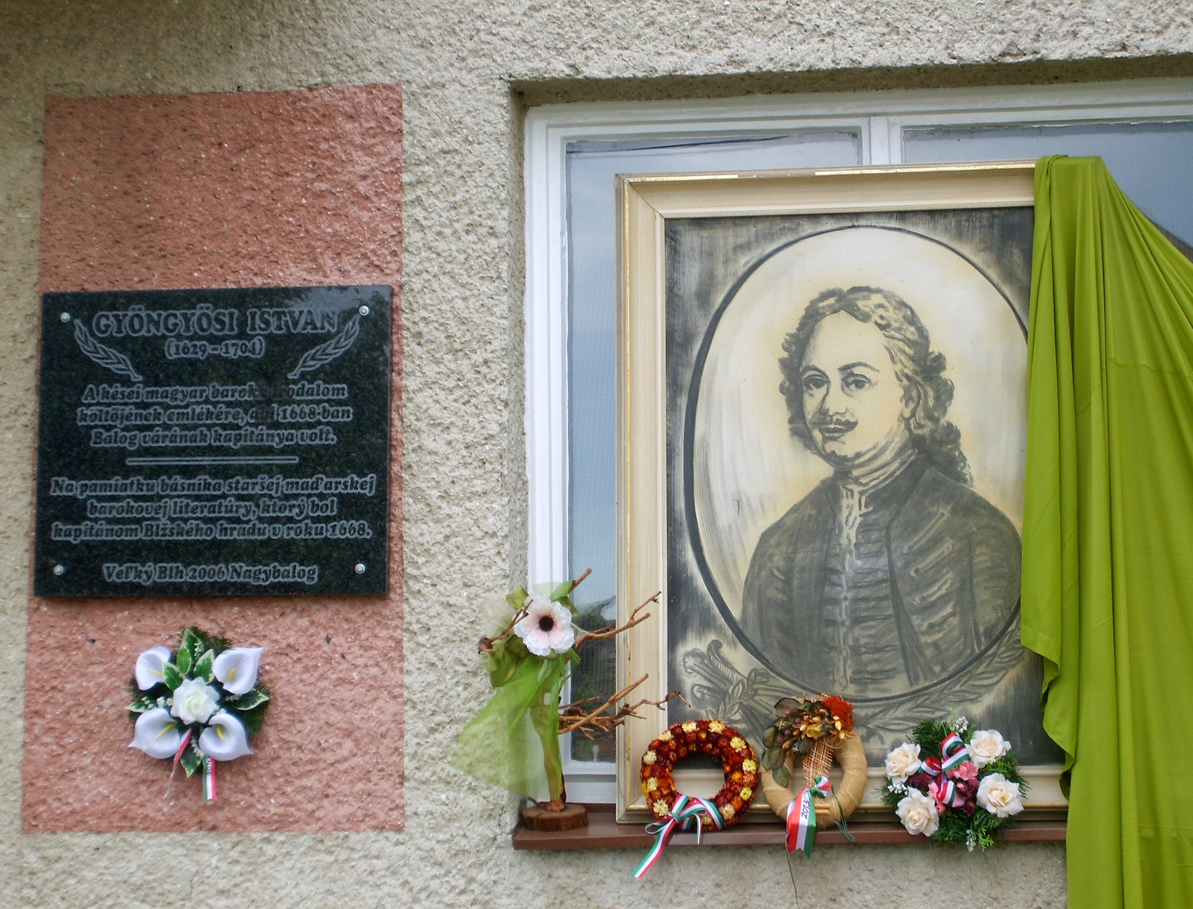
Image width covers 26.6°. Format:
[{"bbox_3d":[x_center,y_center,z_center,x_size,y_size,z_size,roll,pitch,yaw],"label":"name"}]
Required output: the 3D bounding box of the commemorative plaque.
[{"bbox_3d":[-0.613,-0.019,4.043,0.571,0.495,0.022,-1,-9,6],"label":"commemorative plaque"}]

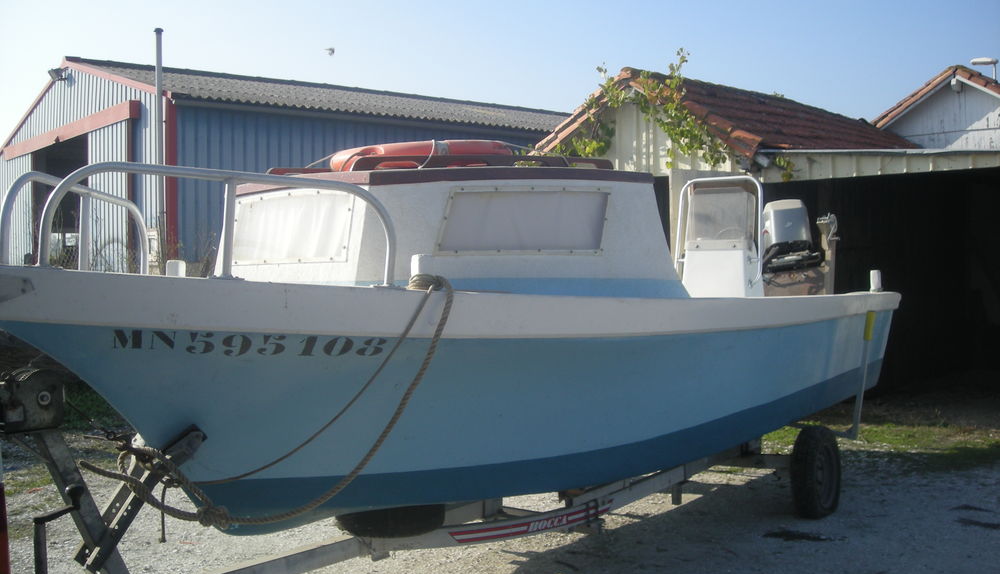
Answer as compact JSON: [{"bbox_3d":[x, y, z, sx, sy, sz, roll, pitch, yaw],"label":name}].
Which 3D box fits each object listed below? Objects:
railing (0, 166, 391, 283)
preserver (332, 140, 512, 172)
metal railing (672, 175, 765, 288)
[{"bbox_3d":[-1.139,-0.189,3.331,1.370,0.385,0.930,1,1,36],"label":"railing"},{"bbox_3d":[-0.328,-0.535,4.200,0.760,0.120,0.760,0,1,0],"label":"preserver"},{"bbox_3d":[1.505,-0.378,6.970,0.650,0.780,0.130,1,1,36],"label":"metal railing"}]

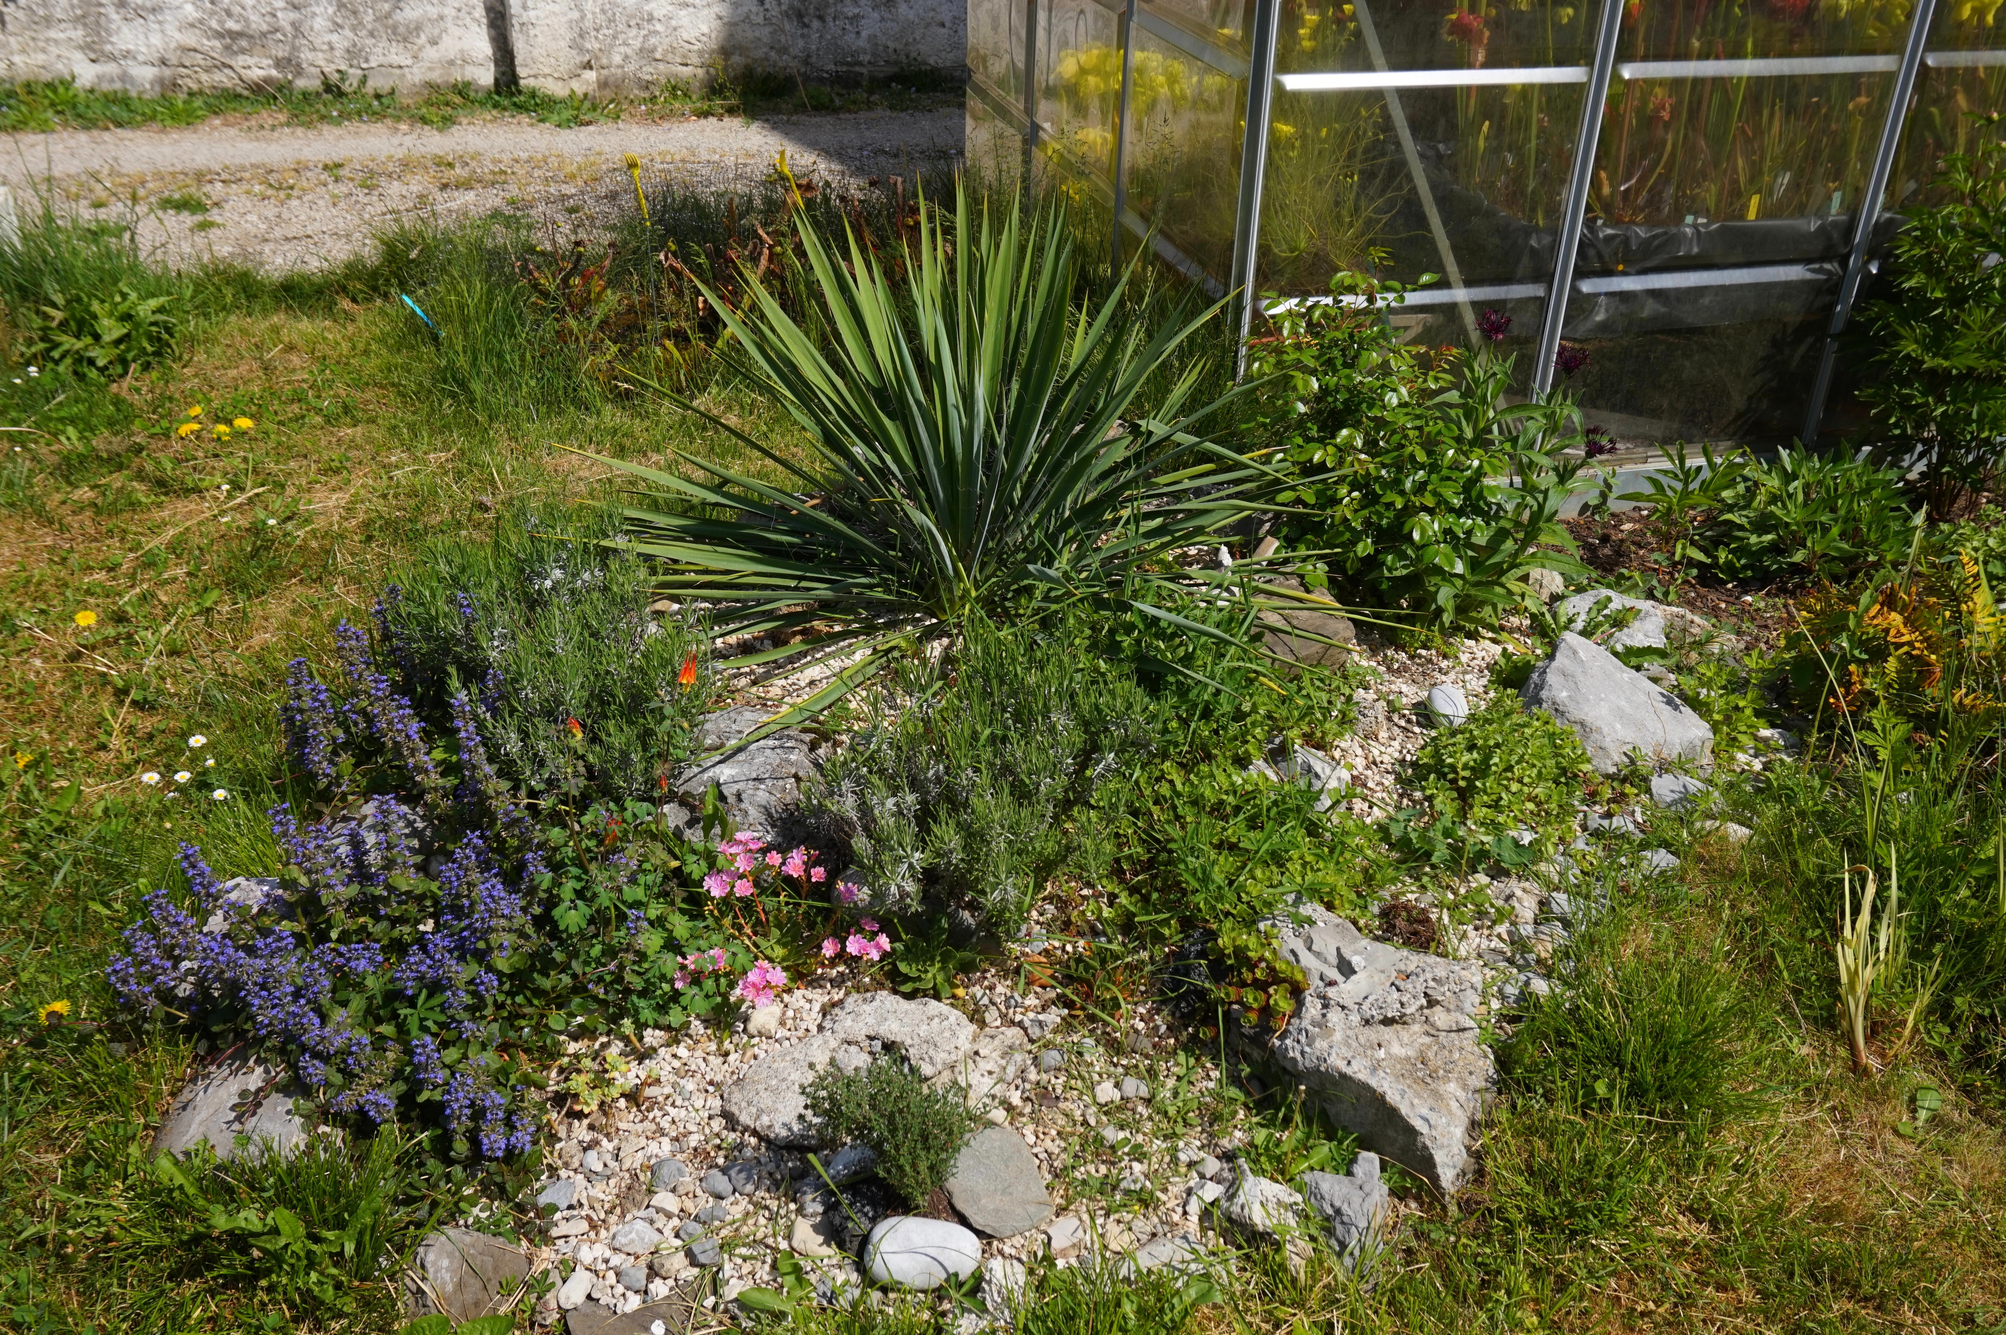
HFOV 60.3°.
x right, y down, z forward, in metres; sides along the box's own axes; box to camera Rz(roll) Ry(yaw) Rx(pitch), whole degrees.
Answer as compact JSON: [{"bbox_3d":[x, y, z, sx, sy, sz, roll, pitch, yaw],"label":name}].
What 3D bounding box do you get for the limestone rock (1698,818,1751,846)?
[{"bbox_3d":[0.982,0.224,2.345,0.076,0.036,0.050,12,32,17],"label":"limestone rock"}]

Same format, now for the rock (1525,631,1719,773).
[{"bbox_3d":[0.873,0.053,2.455,0.275,0.190,0.190,-9,30,-17],"label":"rock"}]

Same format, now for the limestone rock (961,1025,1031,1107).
[{"bbox_3d":[-0.008,0.438,1.897,0.078,0.055,0.080,2,31,0],"label":"limestone rock"}]

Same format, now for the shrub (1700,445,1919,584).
[{"bbox_3d":[1.453,-0.278,3.118,0.360,0.240,0.330,1,29,0],"label":"shrub"}]

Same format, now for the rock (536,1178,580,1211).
[{"bbox_3d":[-0.491,0.582,1.902,0.046,0.028,0.036,1,30,0],"label":"rock"}]

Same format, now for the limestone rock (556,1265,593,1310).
[{"bbox_3d":[-0.418,0.605,1.681,0.031,0.027,0.043,16,34,23],"label":"limestone rock"}]

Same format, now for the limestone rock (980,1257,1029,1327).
[{"bbox_3d":[0.002,0.583,1.612,0.047,0.050,0.052,1,29,0],"label":"limestone rock"}]

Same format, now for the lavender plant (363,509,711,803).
[{"bbox_3d":[-0.663,-0.028,2.597,0.480,0.320,0.450,1,30,0],"label":"lavender plant"}]

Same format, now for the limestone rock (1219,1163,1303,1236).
[{"bbox_3d":[0.257,0.530,1.721,0.084,0.060,0.066,-9,30,-17],"label":"limestone rock"}]

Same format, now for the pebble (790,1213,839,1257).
[{"bbox_3d":[-0.182,0.549,1.668,0.047,0.030,0.040,1,29,0],"label":"pebble"}]

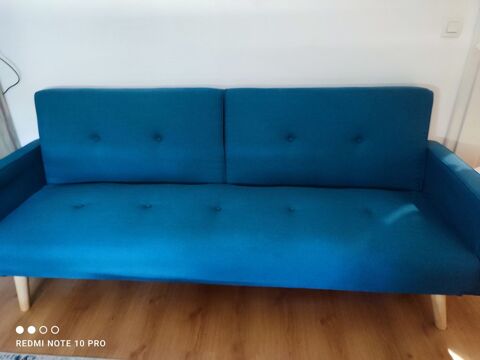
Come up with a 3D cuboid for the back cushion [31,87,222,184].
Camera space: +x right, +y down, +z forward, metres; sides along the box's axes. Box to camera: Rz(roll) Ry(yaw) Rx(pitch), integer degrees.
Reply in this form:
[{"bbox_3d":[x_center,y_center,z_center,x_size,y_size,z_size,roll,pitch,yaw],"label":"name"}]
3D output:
[{"bbox_3d":[-0.500,-0.201,1.678,0.887,0.469,0.128,1,13,4],"label":"back cushion"}]

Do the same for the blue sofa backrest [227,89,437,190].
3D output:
[{"bbox_3d":[0.385,-0.187,1.611,0.887,0.469,0.128,1,13,4],"label":"blue sofa backrest"}]

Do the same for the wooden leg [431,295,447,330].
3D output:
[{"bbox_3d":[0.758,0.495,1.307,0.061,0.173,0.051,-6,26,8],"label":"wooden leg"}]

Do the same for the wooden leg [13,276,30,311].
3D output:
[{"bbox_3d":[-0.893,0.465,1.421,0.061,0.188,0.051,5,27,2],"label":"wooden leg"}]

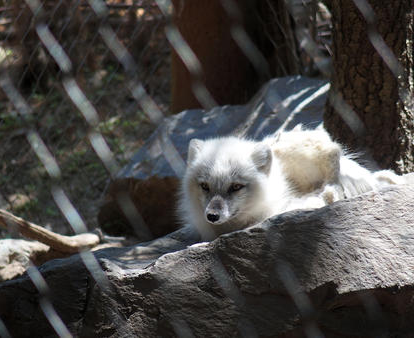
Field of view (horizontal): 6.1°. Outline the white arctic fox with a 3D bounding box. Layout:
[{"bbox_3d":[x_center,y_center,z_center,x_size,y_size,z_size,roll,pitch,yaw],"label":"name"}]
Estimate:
[{"bbox_3d":[0.135,0.031,6.450,0.250,0.200,0.470,9,15,37],"label":"white arctic fox"}]

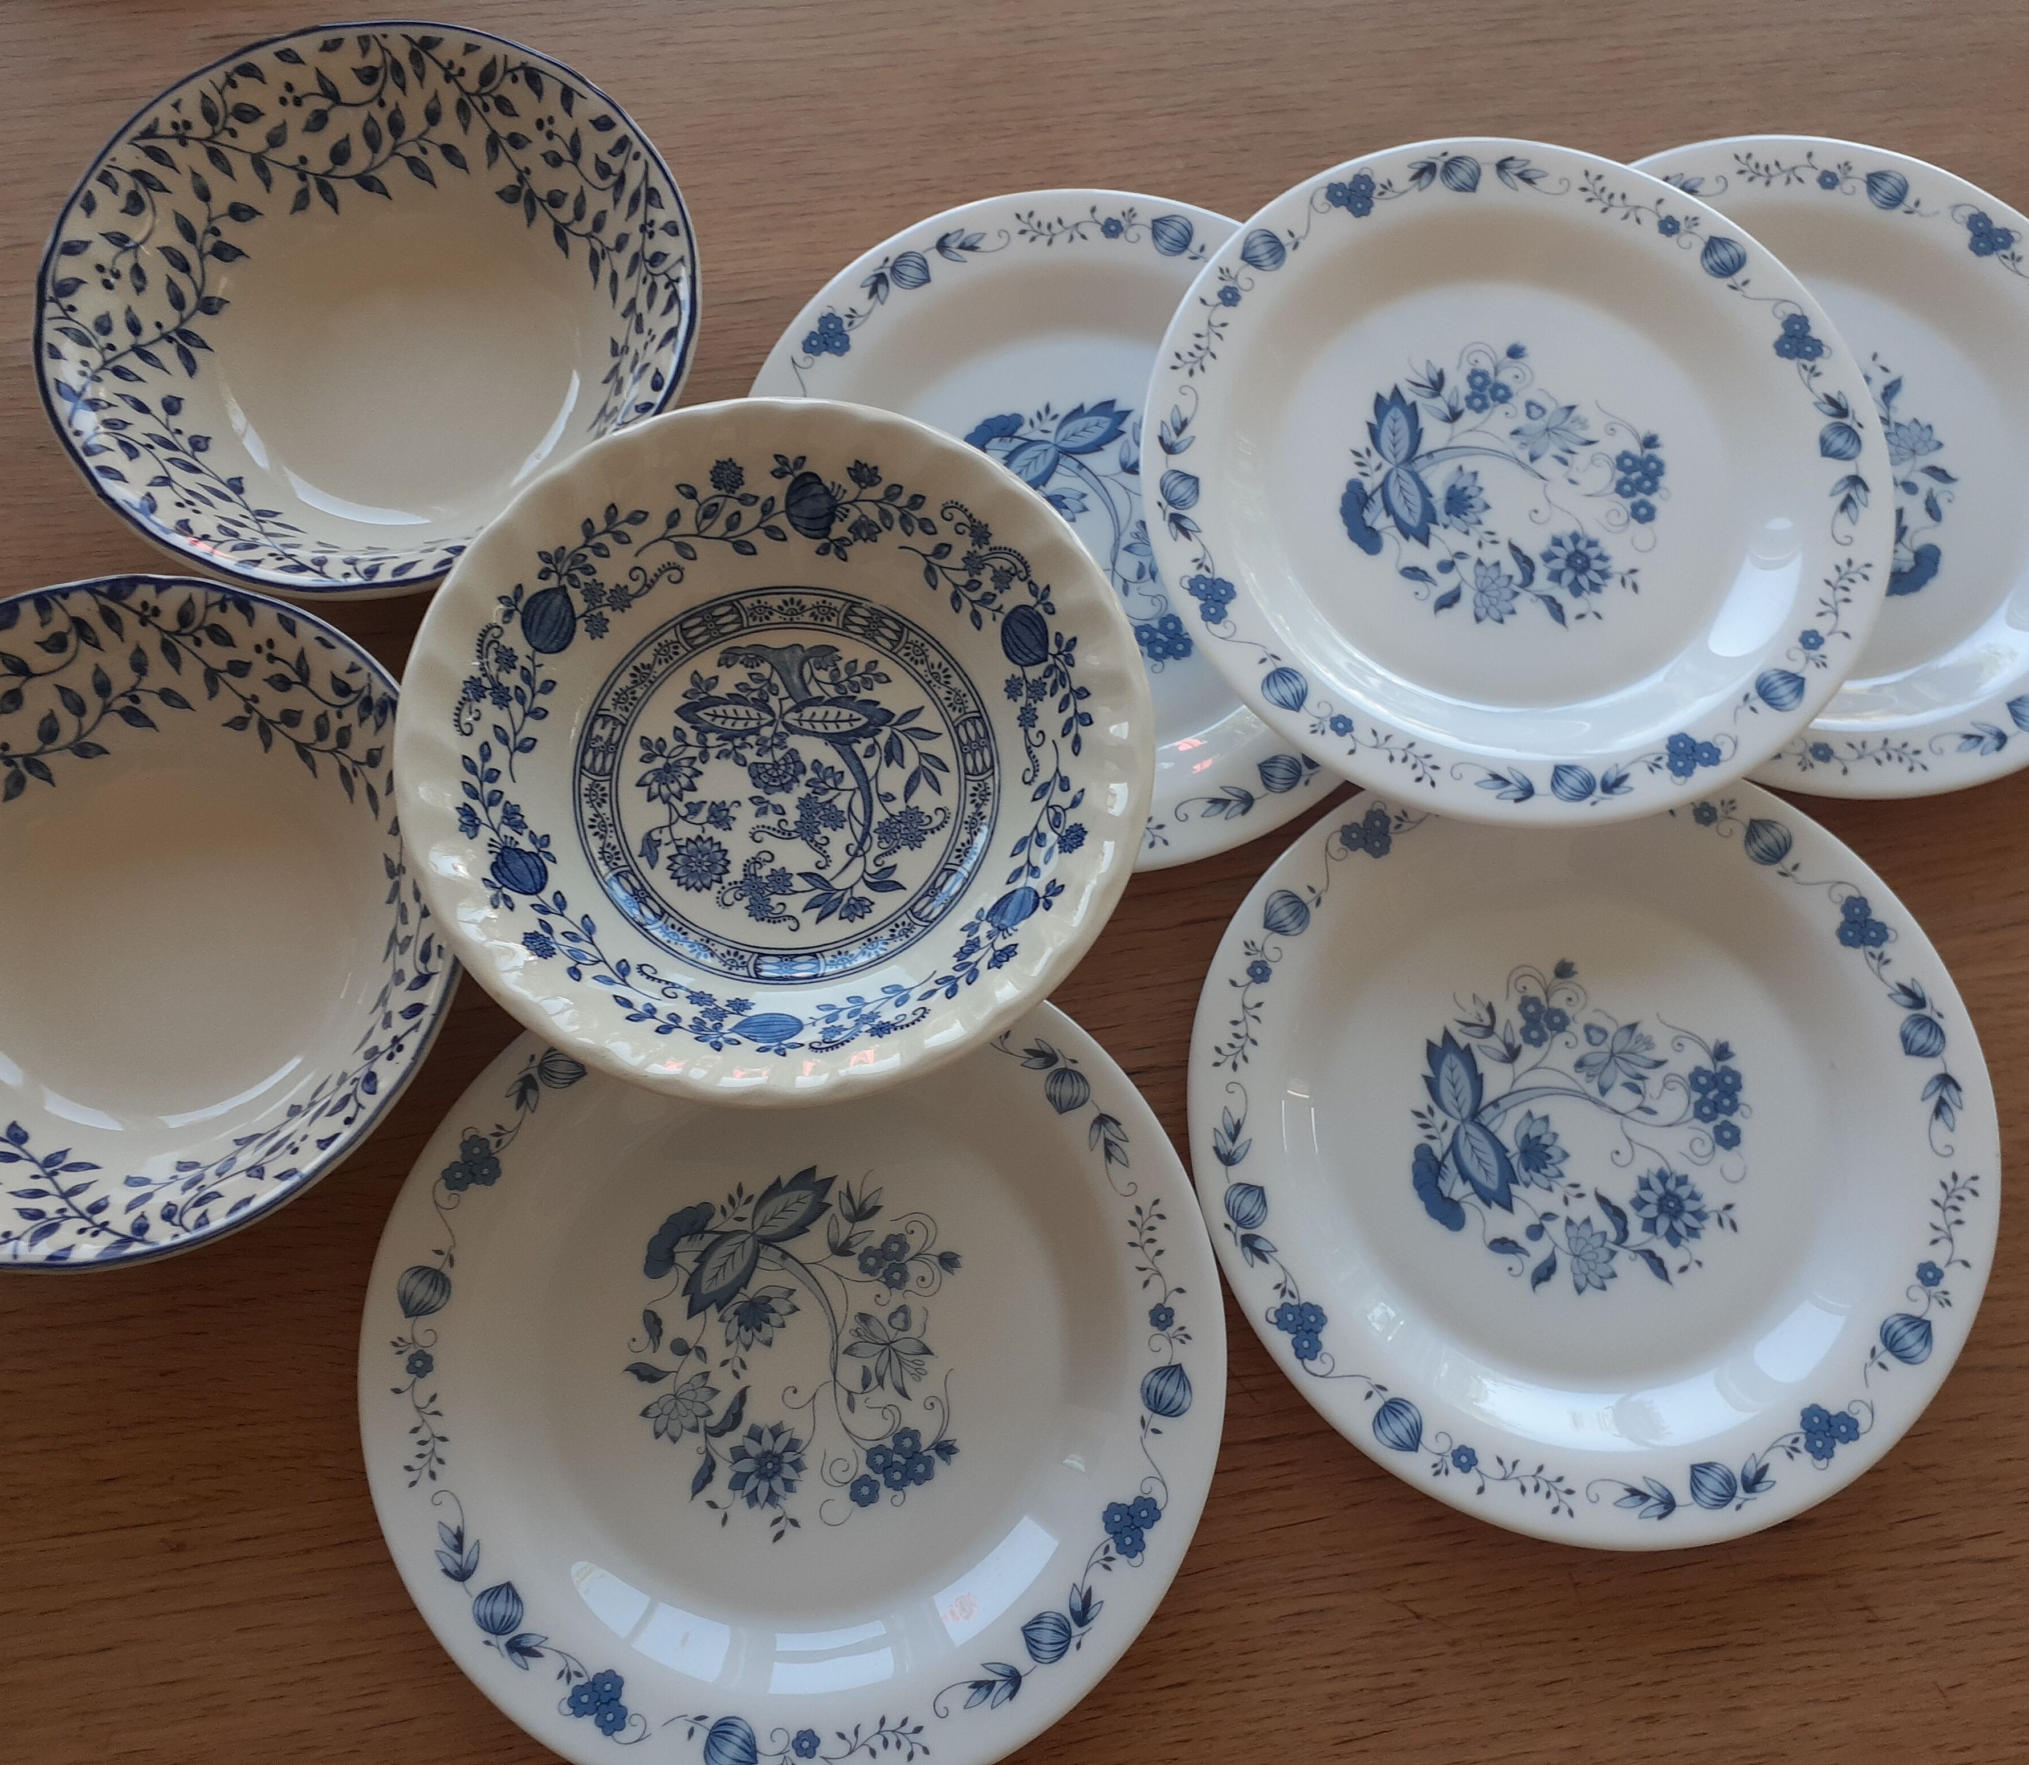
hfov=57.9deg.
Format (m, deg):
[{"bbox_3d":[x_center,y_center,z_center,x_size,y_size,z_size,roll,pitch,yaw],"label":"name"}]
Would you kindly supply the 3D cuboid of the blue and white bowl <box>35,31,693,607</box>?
[{"bbox_3d":[-0.158,-0.137,0.470,0.159,0.047,0.159,0,74,-2],"label":"blue and white bowl"}]

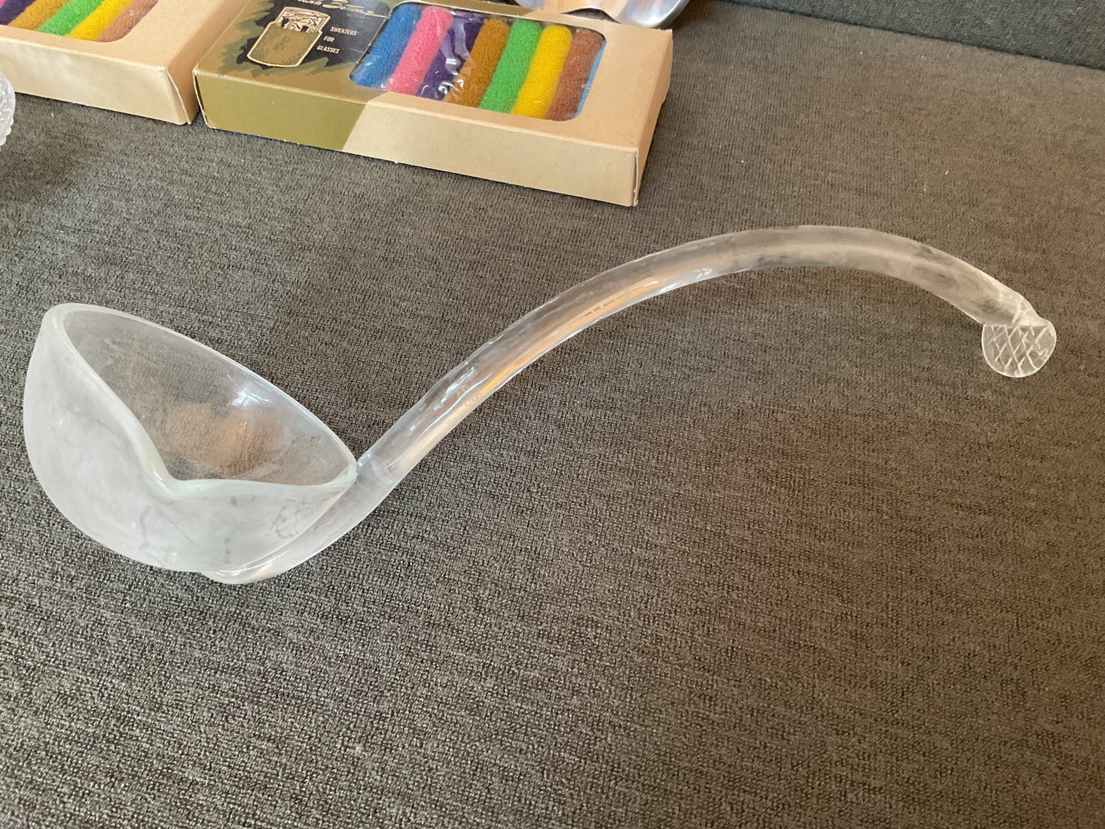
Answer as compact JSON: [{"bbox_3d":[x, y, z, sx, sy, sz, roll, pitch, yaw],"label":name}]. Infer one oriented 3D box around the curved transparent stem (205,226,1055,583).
[{"bbox_3d":[0.030,-0.015,0.317,0.317,0.083,0.030,-14,21,-12],"label":"curved transparent stem"}]

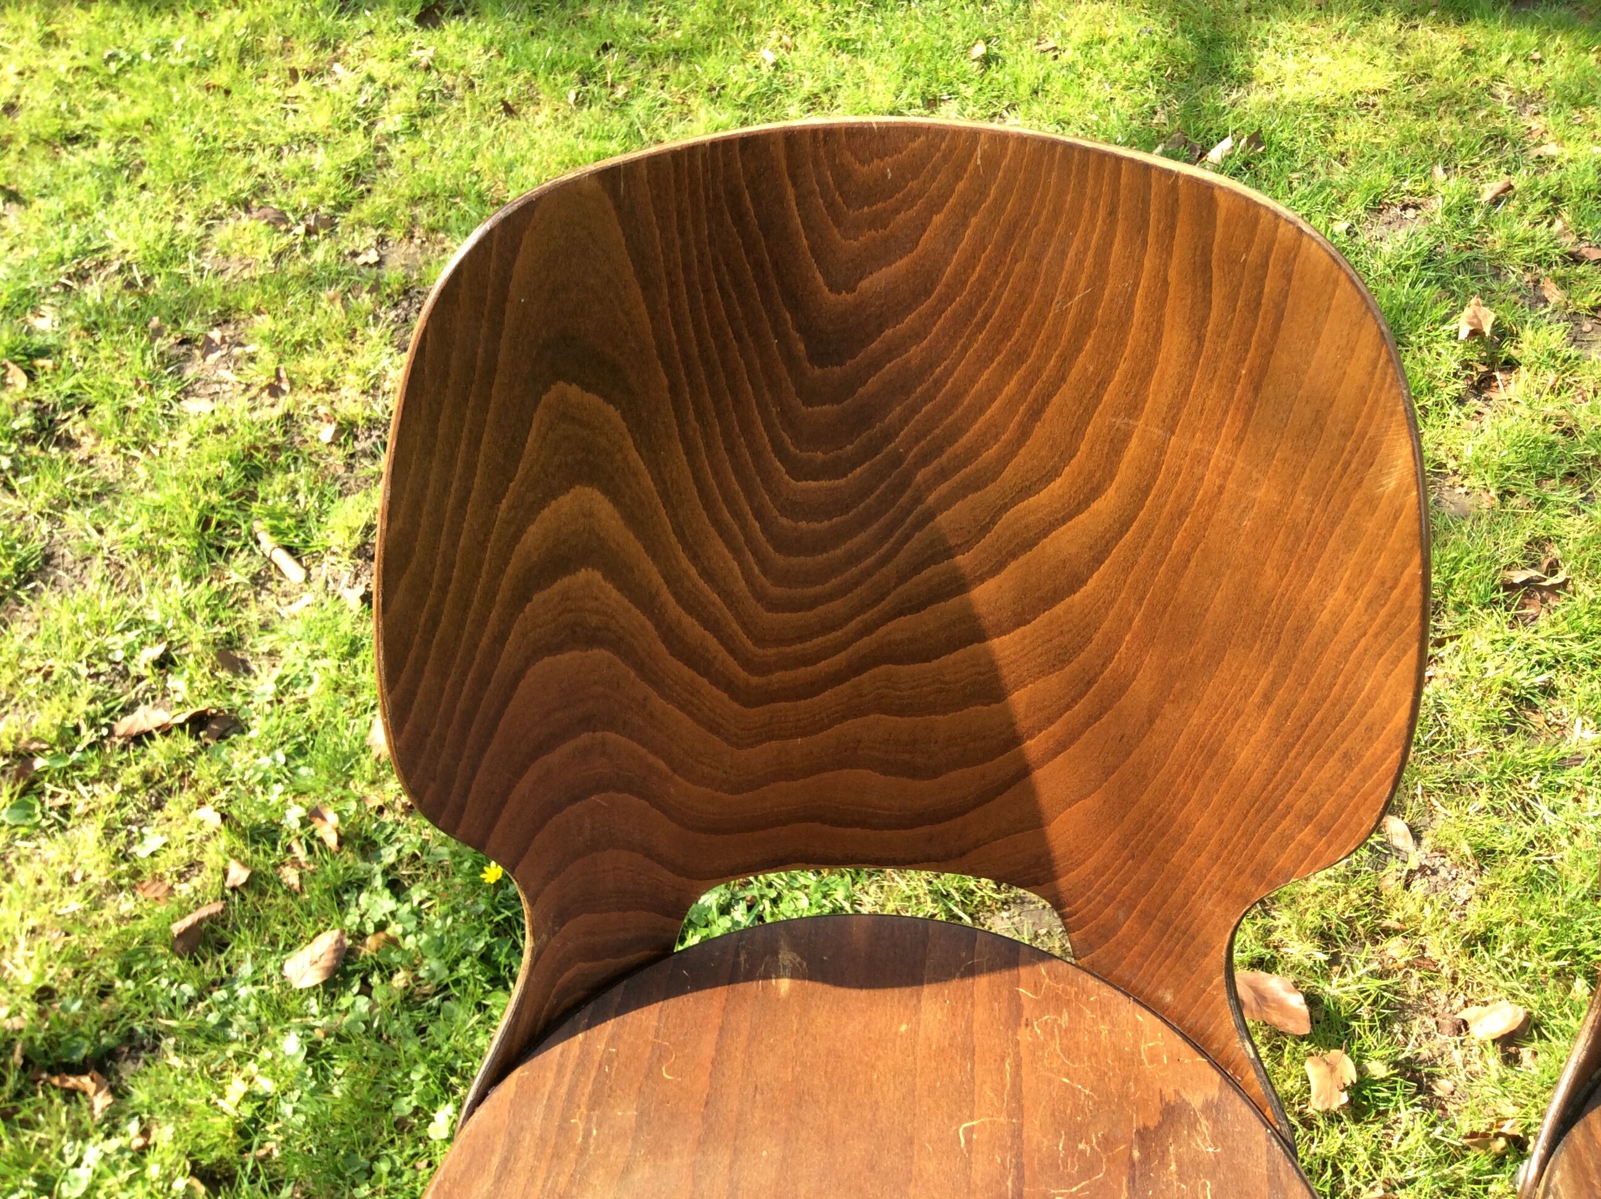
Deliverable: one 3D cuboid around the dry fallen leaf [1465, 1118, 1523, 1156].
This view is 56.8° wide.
[{"bbox_3d":[0.507,0.392,1.082,0.043,0.022,0.027,4,47,3],"label":"dry fallen leaf"}]

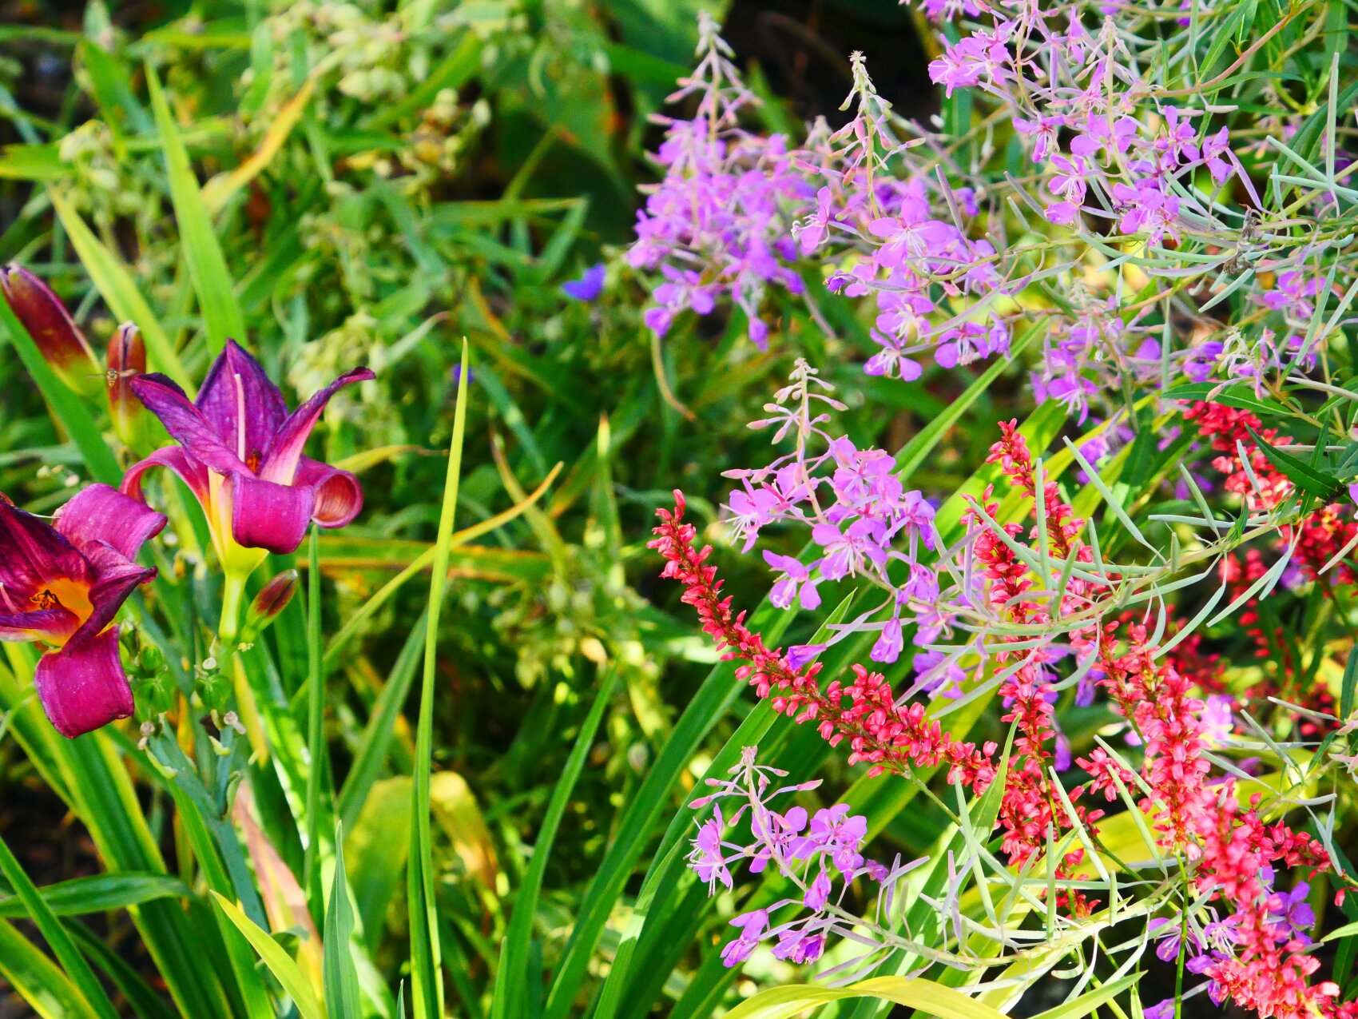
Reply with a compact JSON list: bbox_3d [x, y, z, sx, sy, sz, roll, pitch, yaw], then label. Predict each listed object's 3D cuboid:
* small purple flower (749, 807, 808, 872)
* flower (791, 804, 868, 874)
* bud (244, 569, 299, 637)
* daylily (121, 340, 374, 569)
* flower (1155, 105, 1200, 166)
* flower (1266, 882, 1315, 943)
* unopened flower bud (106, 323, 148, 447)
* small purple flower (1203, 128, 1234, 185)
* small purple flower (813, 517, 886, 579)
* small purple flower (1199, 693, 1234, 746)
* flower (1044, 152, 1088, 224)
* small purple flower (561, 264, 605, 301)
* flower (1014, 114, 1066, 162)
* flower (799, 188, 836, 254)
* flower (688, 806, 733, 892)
[{"bbox_3d":[0.045,0.148,2.050,0.026,0.031,0.016,2,12,6],"label":"small purple flower"},{"bbox_3d":[0.057,0.126,1.740,0.027,0.024,0.018,10,21,28],"label":"flower"},{"bbox_3d":[-0.181,0.042,2.020,0.014,0.037,0.014,40,9,0],"label":"bud"},{"bbox_3d":[-0.192,-0.024,2.030,0.110,0.097,0.100,-2,17,-6],"label":"daylily"},{"bbox_3d":[0.203,-0.152,1.850,0.015,0.022,0.022,10,21,28],"label":"flower"},{"bbox_3d":[0.245,0.161,1.820,0.023,0.023,0.015,12,22,33],"label":"flower"},{"bbox_3d":[-0.250,-0.056,2.070,0.019,0.058,0.019,-6,12,1],"label":"unopened flower bud"},{"bbox_3d":[0.219,-0.144,1.850,0.014,0.021,0.021,-5,19,-14],"label":"small purple flower"},{"bbox_3d":[0.066,0.015,1.760,0.029,0.022,0.018,3,18,10],"label":"small purple flower"},{"bbox_3d":[0.224,0.089,1.920,0.023,0.022,0.014,-6,19,-19],"label":"small purple flower"},{"bbox_3d":[0.181,-0.149,2.120,0.022,0.033,0.018,10,22,29],"label":"flower"},{"bbox_3d":[-0.050,-0.117,2.350,0.024,0.019,0.016,0,18,0],"label":"small purple flower"},{"bbox_3d":[0.168,-0.173,2.120,0.025,0.022,0.016,-1,21,-3],"label":"flower"},{"bbox_3d":[0.056,-0.115,1.820,0.016,0.024,0.022,-6,19,-19],"label":"flower"},{"bbox_3d":[0.014,0.152,2.050,0.022,0.037,0.026,-12,19,-12],"label":"flower"}]

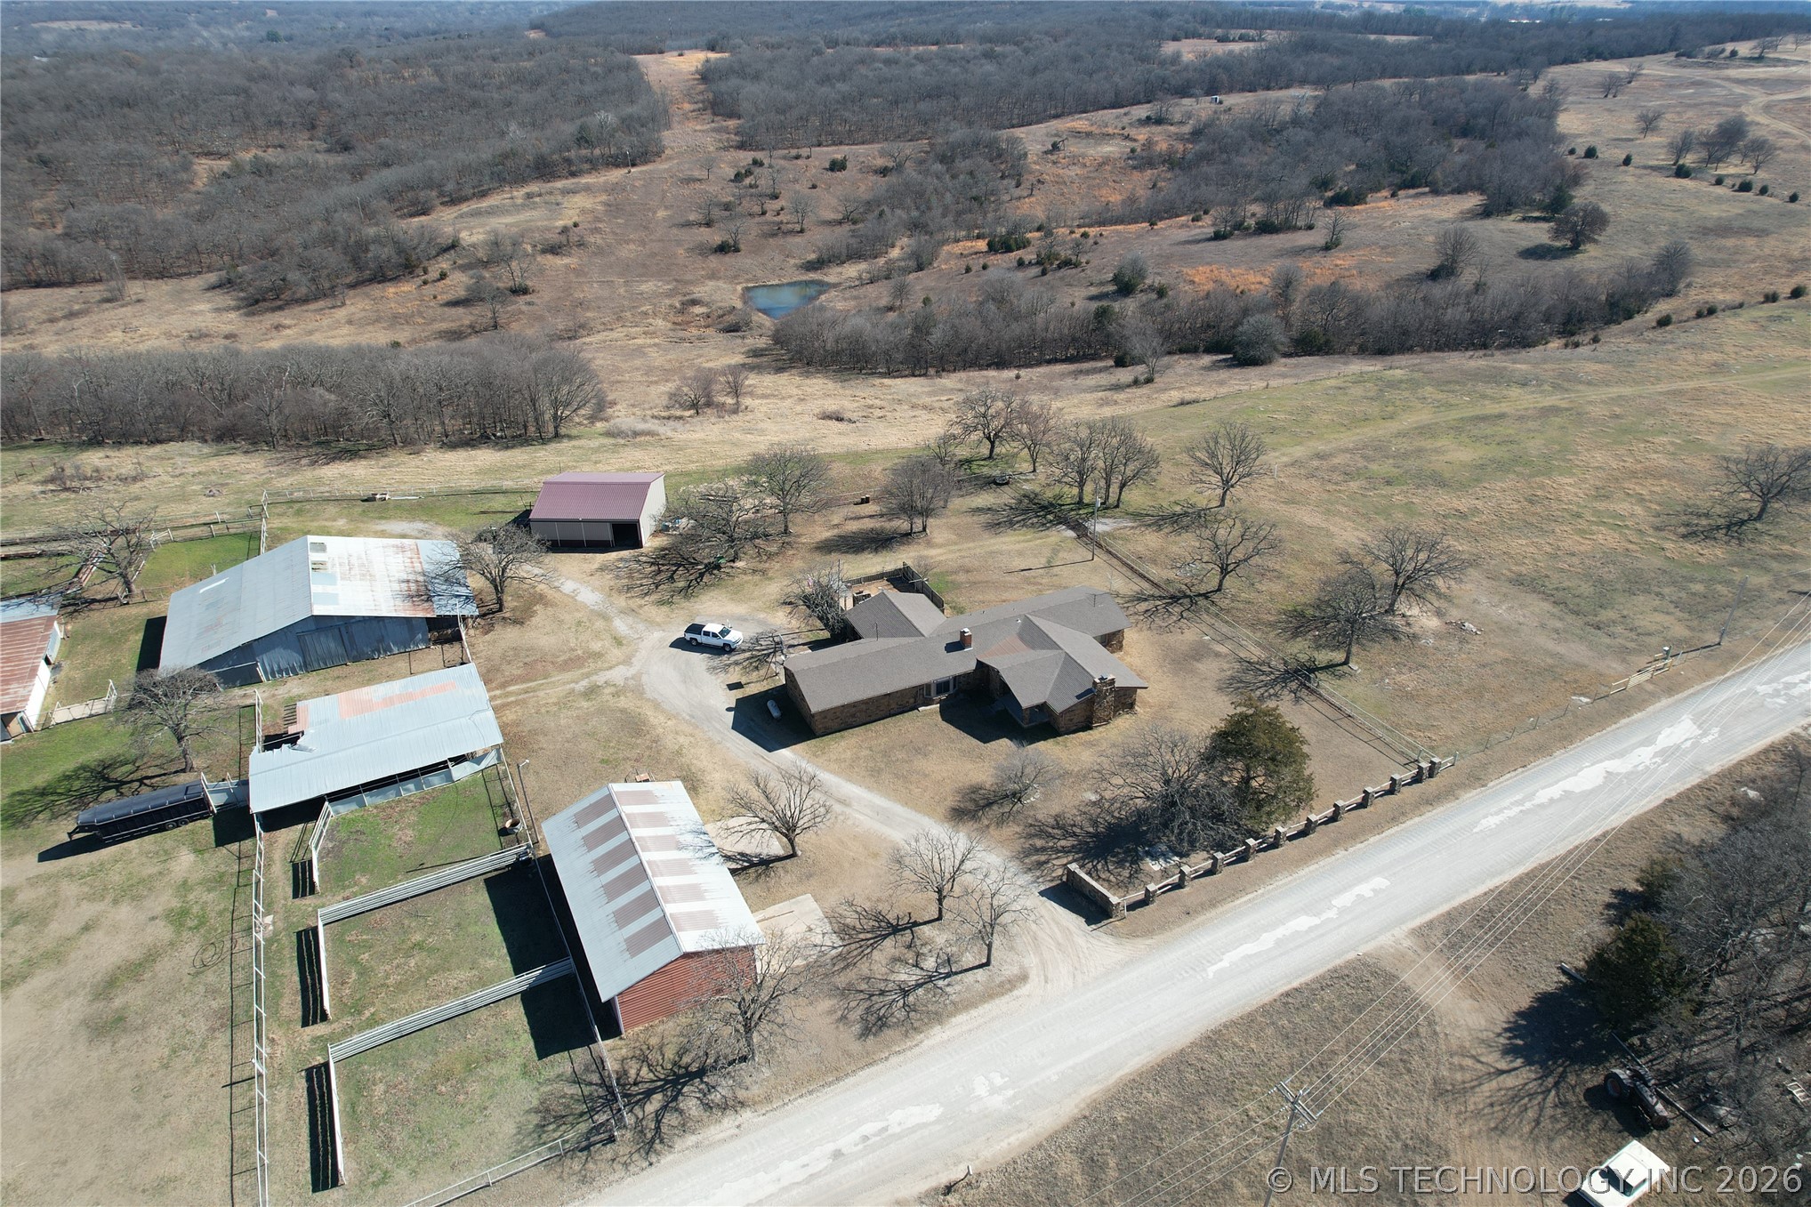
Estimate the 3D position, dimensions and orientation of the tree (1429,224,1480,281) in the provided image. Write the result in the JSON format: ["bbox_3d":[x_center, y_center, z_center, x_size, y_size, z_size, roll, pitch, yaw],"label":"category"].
[{"bbox_3d":[116.420,-74.430,234.870,11.090,10.530,10.750,13,32,22],"label":"tree"}]

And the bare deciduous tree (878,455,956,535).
[{"bbox_3d":[1.422,-12.625,130.985,9.020,9.810,9.020,0,30,1],"label":"bare deciduous tree"}]

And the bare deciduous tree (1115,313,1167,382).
[{"bbox_3d":[39.540,-42.760,185.310,8.500,11.200,8.250,6,30,11],"label":"bare deciduous tree"}]

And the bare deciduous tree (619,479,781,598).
[{"bbox_3d":[-20.837,-8.473,121.516,14.250,9.380,13.530,0,31,0],"label":"bare deciduous tree"}]

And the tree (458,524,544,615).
[{"bbox_3d":[-40.917,-3.341,112.507,8.290,9.670,7.880,0,31,0],"label":"tree"}]

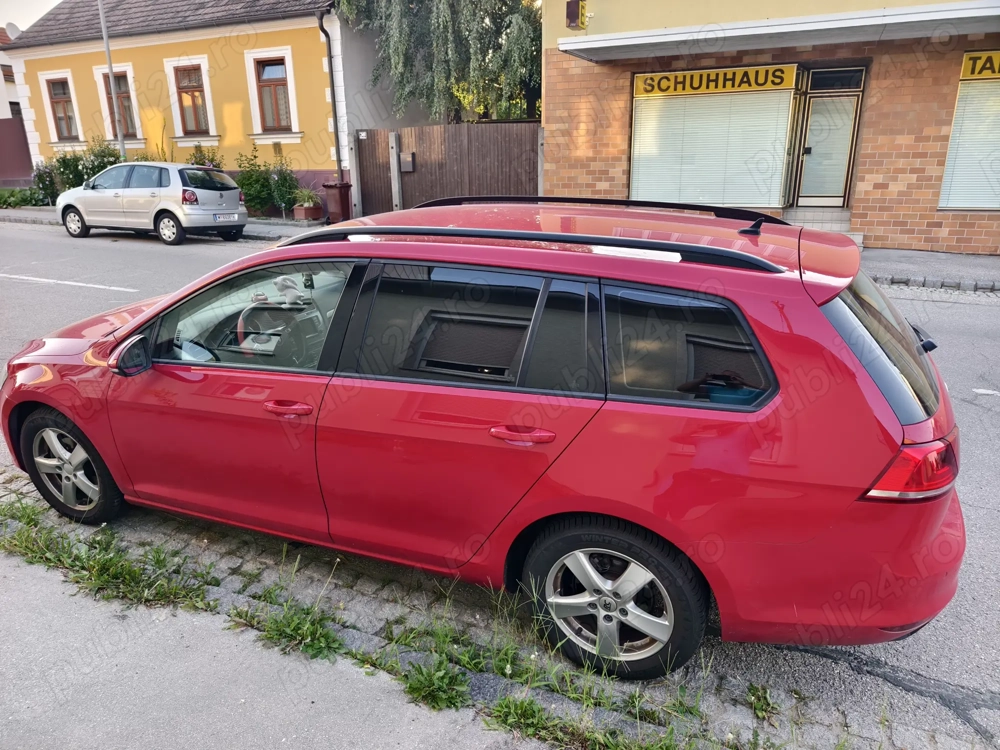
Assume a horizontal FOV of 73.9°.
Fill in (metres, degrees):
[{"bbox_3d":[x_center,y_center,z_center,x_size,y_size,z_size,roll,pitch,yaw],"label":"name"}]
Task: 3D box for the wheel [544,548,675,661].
[{"bbox_3d":[0.391,0.743,2.285,0.433,0.433,0.180,7,22,22],"label":"wheel"}]

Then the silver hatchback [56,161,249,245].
[{"bbox_3d":[-6.872,-3.401,13.025,3.910,1.467,1.660,8,17,21],"label":"silver hatchback"}]

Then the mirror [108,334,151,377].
[{"bbox_3d":[-1.452,-0.079,2.620,0.125,0.155,0.190,7,22,22],"label":"mirror"}]

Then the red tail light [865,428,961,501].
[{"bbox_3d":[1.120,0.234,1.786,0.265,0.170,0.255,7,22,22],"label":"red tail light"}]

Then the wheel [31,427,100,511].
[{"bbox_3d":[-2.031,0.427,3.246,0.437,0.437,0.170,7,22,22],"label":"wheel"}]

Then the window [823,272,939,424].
[{"bbox_3d":[1.341,-0.226,2.379,0.150,0.500,1.320,-40,0,31],"label":"window"}]

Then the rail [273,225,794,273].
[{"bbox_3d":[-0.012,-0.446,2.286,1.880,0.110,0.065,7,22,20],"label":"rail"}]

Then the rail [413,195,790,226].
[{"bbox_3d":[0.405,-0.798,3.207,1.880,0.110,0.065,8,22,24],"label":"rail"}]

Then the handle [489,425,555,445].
[{"bbox_3d":[0.069,0.186,2.073,0.230,0.043,0.048,3,20,23],"label":"handle"}]

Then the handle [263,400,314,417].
[{"bbox_3d":[-0.777,0.124,2.433,0.235,0.043,0.048,3,20,23],"label":"handle"}]

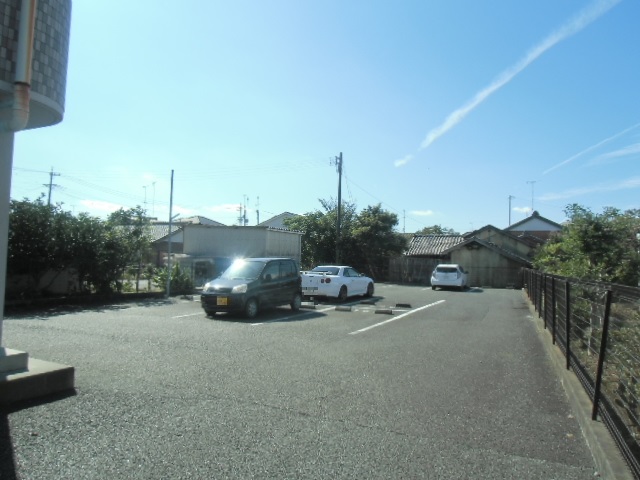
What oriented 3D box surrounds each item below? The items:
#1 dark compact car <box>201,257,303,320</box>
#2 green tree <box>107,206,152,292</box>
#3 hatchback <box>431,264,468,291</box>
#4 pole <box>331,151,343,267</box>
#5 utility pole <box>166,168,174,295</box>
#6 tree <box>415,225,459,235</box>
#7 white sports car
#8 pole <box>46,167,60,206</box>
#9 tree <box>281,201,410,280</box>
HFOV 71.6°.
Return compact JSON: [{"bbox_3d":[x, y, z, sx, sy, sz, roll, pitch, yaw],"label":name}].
[{"bbox_3d":[-1.903,1.346,13.062,1.500,1.600,3.400,0,-2,26],"label":"dark compact car"},{"bbox_3d":[-7.374,0.383,17.216,1.850,3.350,1.850,2,-2,0],"label":"green tree"},{"bbox_3d":[7.703,2.183,26.091,1.720,1.450,4.050,1,-2,23],"label":"hatchback"},{"bbox_3d":[1.086,-1.640,31.510,0.800,9.150,0.450,2,-2,0],"label":"pole"},{"bbox_3d":[-5.723,-0.233,16.960,0.140,4.850,0.140,2,-2,0],"label":"utility pole"},{"bbox_3d":[13.066,1.120,49.911,4.900,5.700,4.500,2,-2,0],"label":"tree"},{"bbox_3d":[0.847,1.769,18.973,1.800,1.360,4.550,0,-3,29],"label":"white sports car"},{"bbox_3d":[-33.393,-3.091,54.930,1.600,12.000,0.700,2,-2,0],"label":"pole"},{"bbox_3d":[1.841,0.021,32.515,8.700,5.950,5.500,2,-2,0],"label":"tree"}]

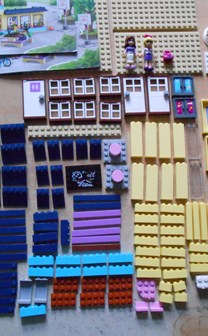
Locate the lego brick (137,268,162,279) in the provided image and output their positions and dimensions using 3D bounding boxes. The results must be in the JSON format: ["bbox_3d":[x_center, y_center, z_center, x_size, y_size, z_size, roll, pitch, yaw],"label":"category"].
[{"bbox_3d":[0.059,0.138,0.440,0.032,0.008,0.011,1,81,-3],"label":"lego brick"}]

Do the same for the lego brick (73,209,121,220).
[{"bbox_3d":[-0.010,0.062,0.455,0.064,0.003,0.008,-3,81,-3],"label":"lego brick"}]

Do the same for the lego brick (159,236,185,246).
[{"bbox_3d":[0.092,0.098,0.454,0.032,0.008,0.011,2,82,-2],"label":"lego brick"}]

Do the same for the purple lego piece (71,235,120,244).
[{"bbox_3d":[-0.010,0.095,0.446,0.064,0.003,0.008,-1,81,-3],"label":"purple lego piece"}]

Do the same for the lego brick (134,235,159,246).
[{"bbox_3d":[0.057,0.098,0.453,0.032,0.008,0.011,2,82,-2],"label":"lego brick"}]

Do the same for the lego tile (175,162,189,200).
[{"bbox_3d":[0.107,0.018,0.466,0.016,0.008,0.050,1,81,-3],"label":"lego tile"}]

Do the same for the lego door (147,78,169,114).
[{"bbox_3d":[0.077,-0.105,0.481,0.032,0.009,0.059,-2,82,-3],"label":"lego door"}]

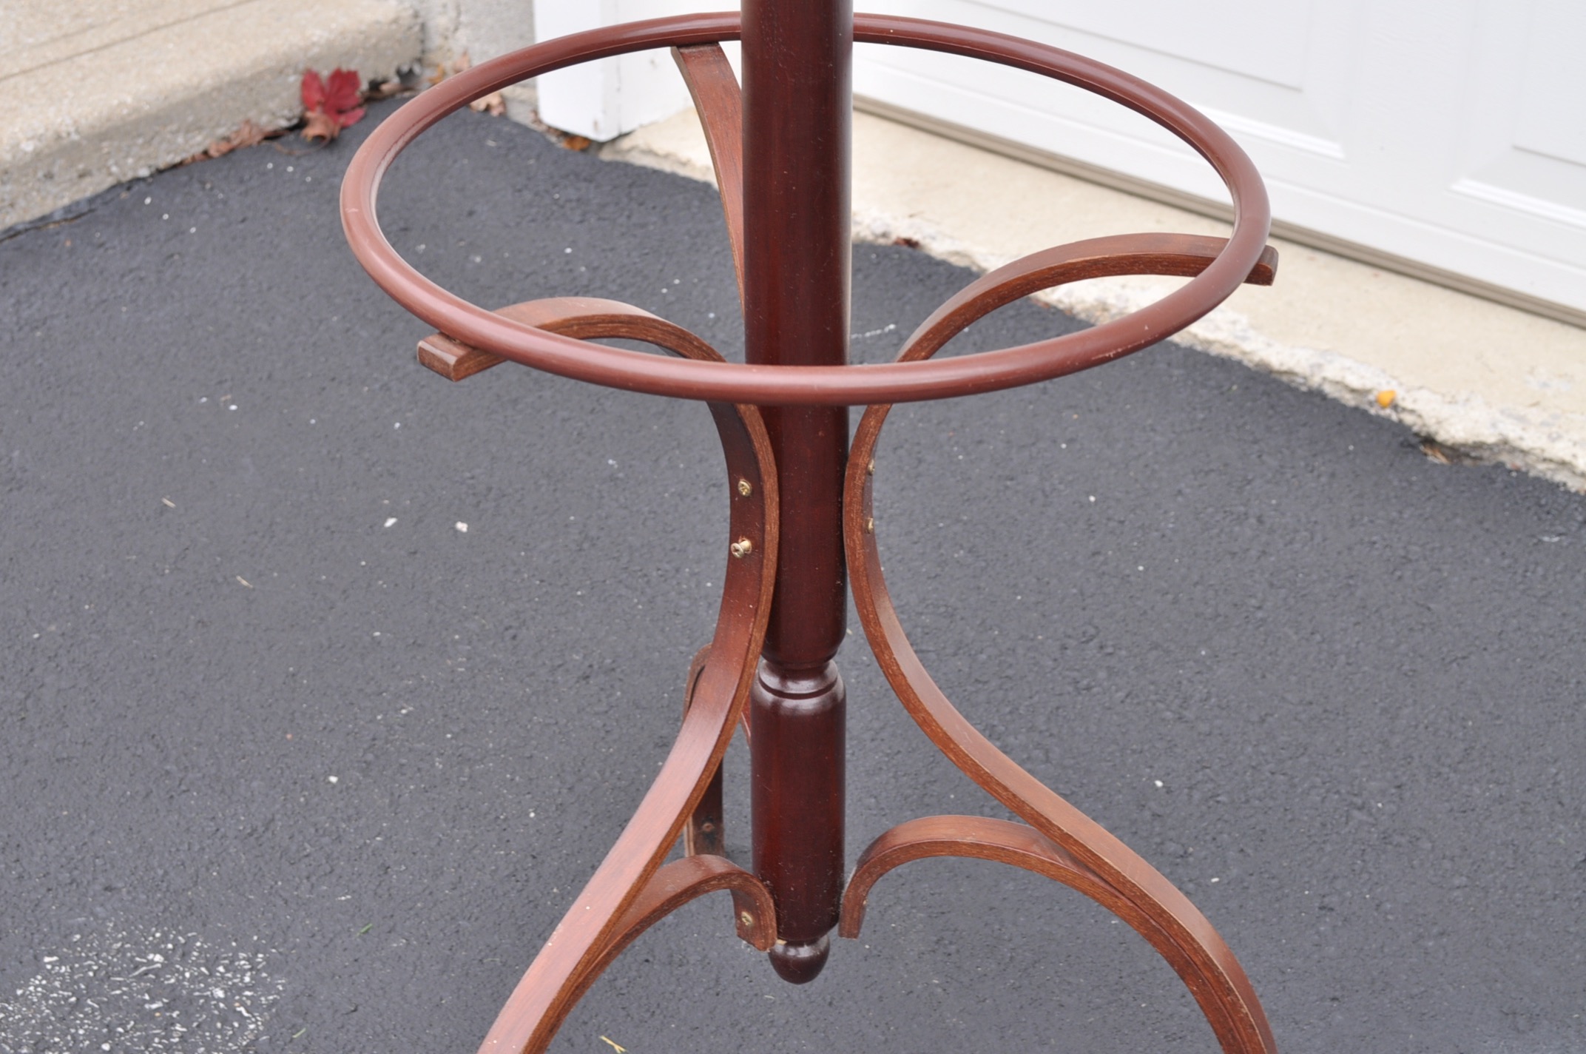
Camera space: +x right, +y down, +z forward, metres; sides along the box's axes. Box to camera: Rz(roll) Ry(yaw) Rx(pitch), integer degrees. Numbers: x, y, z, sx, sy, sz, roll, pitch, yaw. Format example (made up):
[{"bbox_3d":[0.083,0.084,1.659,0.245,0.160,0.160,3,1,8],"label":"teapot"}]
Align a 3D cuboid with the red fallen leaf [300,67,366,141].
[{"bbox_3d":[-0.490,-0.461,2.844,0.050,0.055,0.078,27,40,37],"label":"red fallen leaf"}]

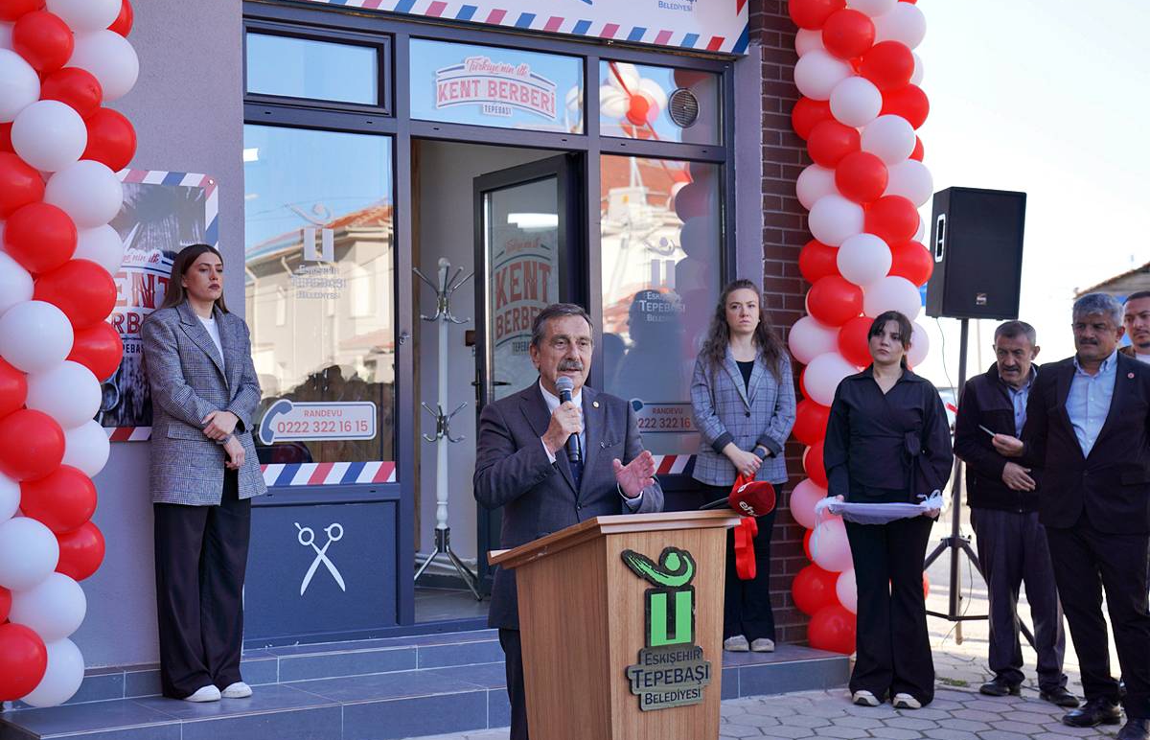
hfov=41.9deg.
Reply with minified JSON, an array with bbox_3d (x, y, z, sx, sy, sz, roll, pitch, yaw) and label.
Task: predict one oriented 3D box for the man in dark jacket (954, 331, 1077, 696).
[{"bbox_3d":[1.902,0.608,6.500,0.520,1.643,0.380,-1,-2,14],"label":"man in dark jacket"}]

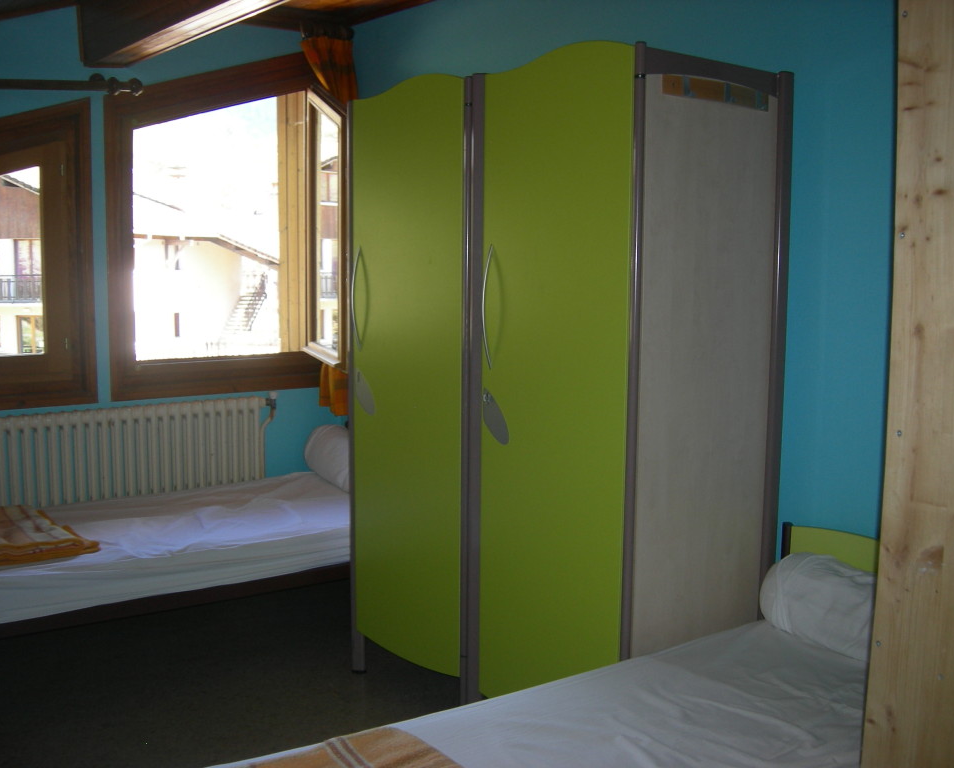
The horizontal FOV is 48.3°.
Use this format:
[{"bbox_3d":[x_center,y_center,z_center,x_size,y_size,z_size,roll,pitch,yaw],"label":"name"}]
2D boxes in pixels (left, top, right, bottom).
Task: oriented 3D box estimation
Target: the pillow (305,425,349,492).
[{"bbox_3d":[-0.430,0.306,4.009,0.240,0.230,0.800,-3,7,-29],"label":"pillow"}]

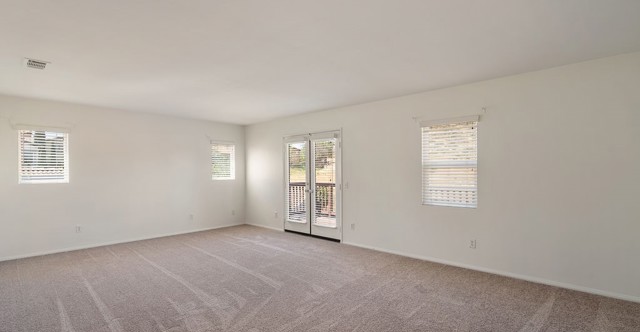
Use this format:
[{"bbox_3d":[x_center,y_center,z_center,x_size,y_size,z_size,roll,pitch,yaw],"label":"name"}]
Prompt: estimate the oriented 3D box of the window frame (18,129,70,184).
[{"bbox_3d":[-4.339,-0.144,4.495,0.100,0.860,0.584,-1,-2,43],"label":"window frame"}]

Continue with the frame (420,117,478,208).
[{"bbox_3d":[1.772,-0.043,3.925,0.746,1.200,0.100,-1,-2,41],"label":"frame"}]

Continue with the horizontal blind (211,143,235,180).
[{"bbox_3d":[-2.267,-0.115,6.699,0.100,0.890,0.614,-1,-2,43],"label":"horizontal blind"}]

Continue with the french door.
[{"bbox_3d":[-0.175,0.385,5.645,1.514,2.040,0.120,-1,-2,41],"label":"french door"}]

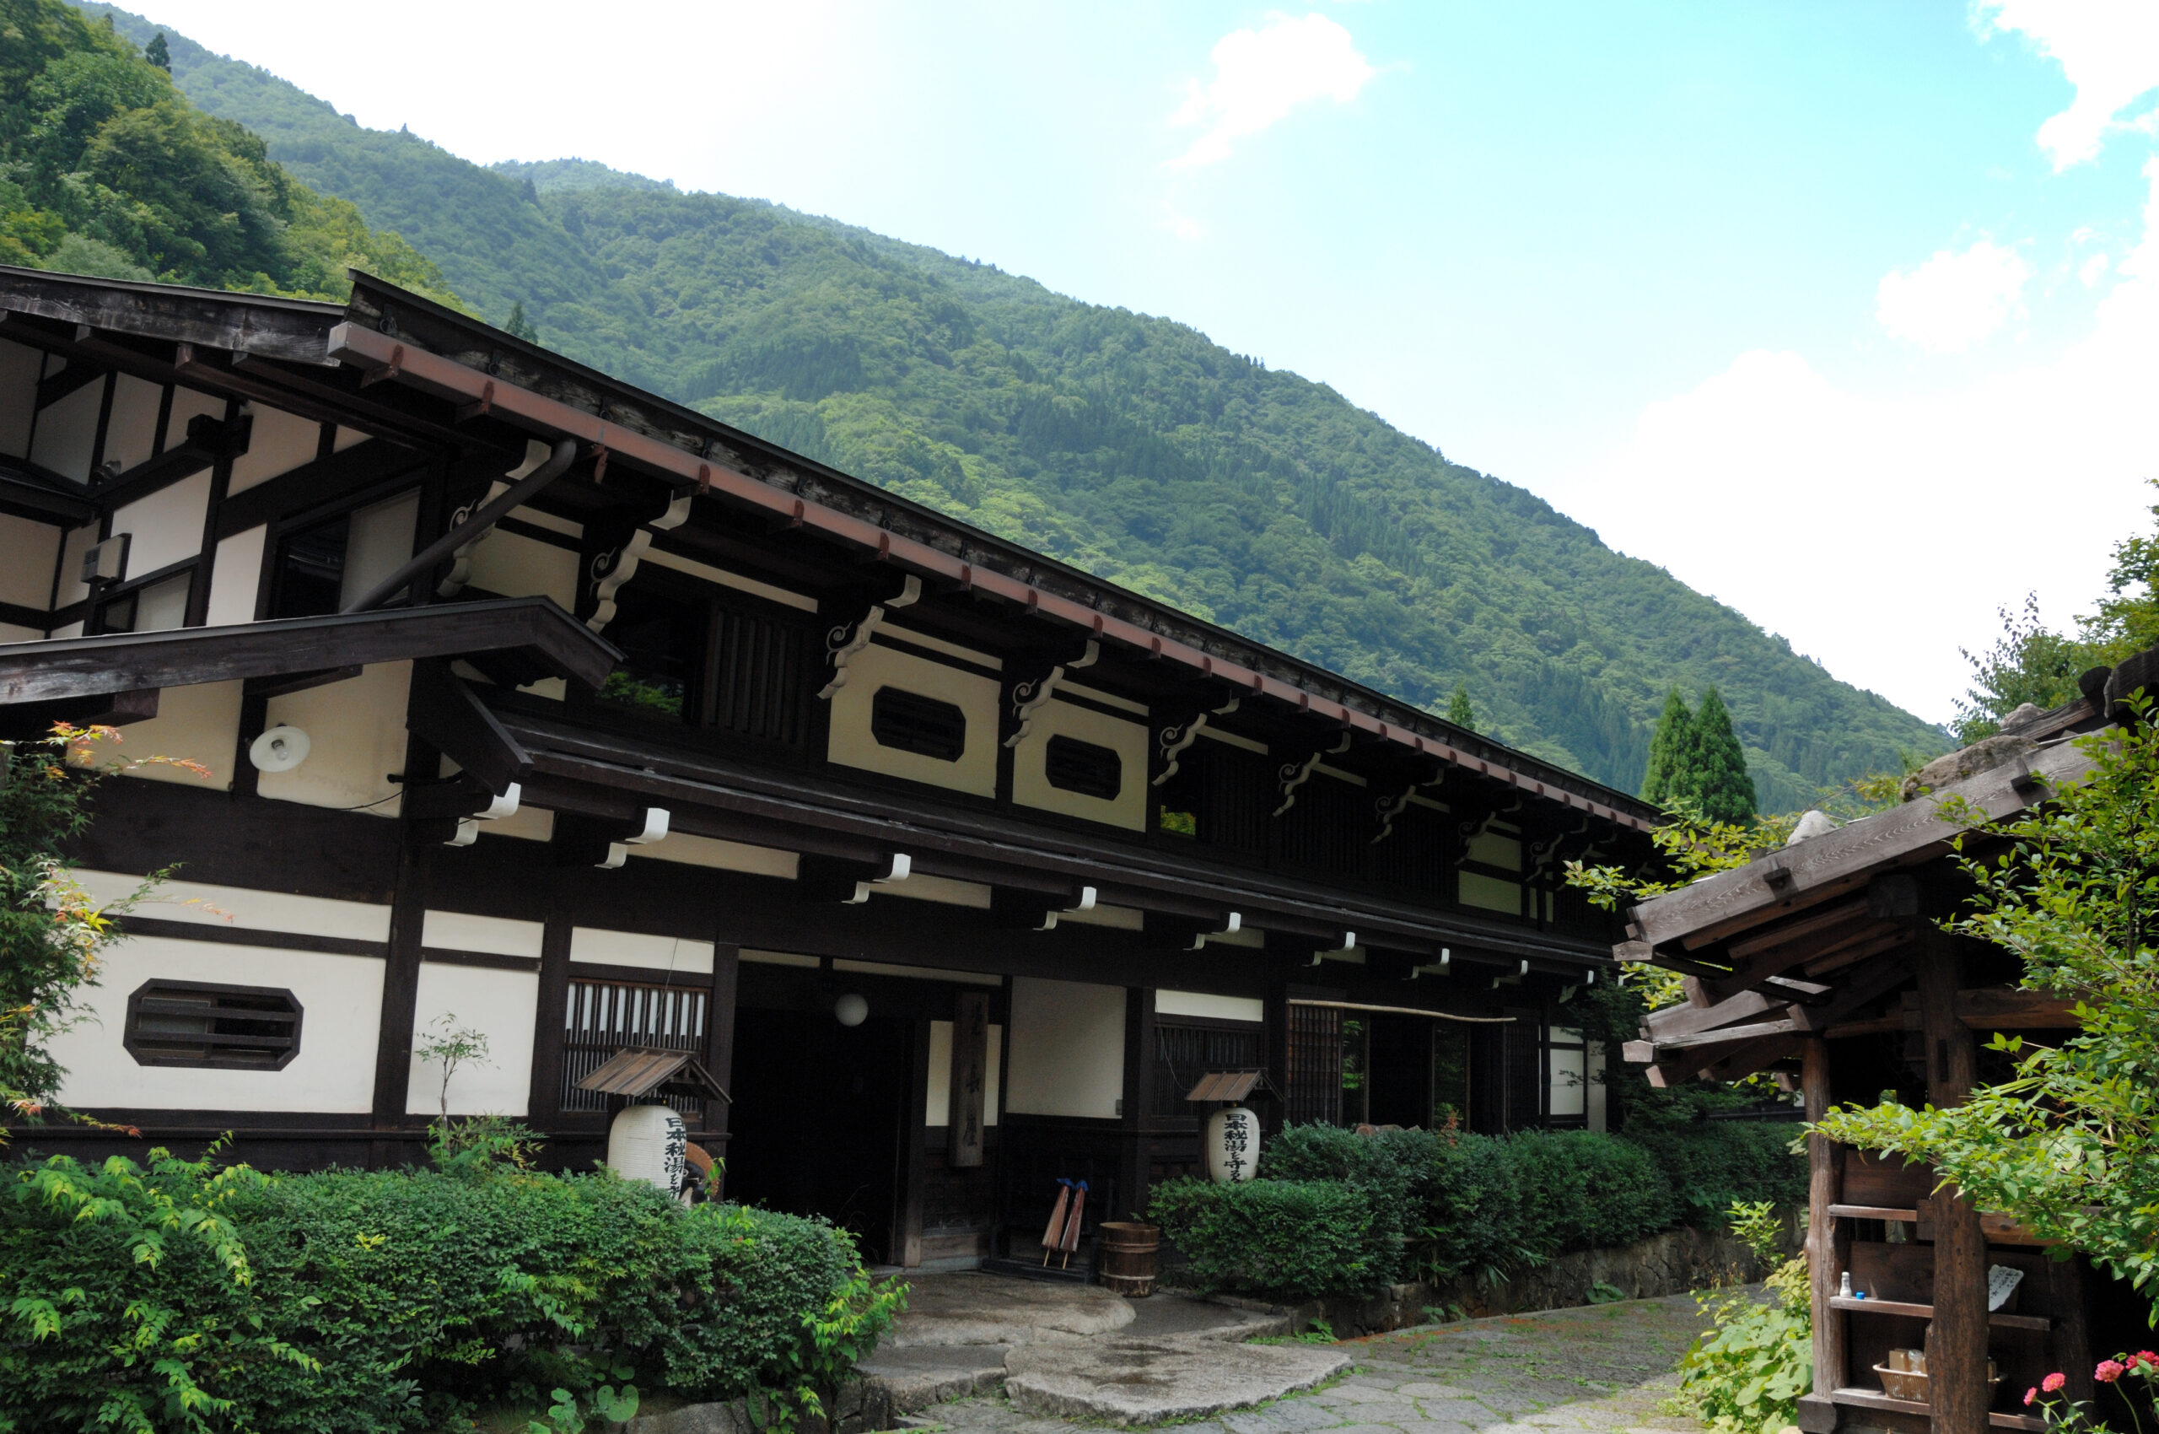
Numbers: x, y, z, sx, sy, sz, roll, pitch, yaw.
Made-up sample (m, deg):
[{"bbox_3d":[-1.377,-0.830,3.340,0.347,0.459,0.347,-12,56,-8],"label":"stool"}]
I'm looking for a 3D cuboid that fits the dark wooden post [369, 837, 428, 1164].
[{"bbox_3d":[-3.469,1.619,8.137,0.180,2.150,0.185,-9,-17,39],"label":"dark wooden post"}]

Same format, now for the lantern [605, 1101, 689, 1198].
[{"bbox_3d":[-2.164,2.282,8.120,0.400,0.780,0.400,-8,-16,35],"label":"lantern"}]

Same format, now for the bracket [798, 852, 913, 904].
[{"bbox_3d":[-1.385,1.036,10.180,0.780,0.330,0.150,-9,-17,39],"label":"bracket"}]

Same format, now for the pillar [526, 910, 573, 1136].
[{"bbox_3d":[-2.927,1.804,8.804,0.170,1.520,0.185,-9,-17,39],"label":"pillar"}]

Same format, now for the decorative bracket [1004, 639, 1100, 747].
[{"bbox_3d":[-0.181,-0.159,11.854,0.740,0.740,0.150,-9,-17,39],"label":"decorative bracket"}]

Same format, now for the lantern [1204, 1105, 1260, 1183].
[{"bbox_3d":[1.170,3.267,12.165,0.400,0.760,0.400,1,-13,4],"label":"lantern"}]

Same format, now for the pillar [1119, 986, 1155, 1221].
[{"bbox_3d":[0.483,3.248,12.877,0.185,2.170,0.185,-9,-17,39],"label":"pillar"}]

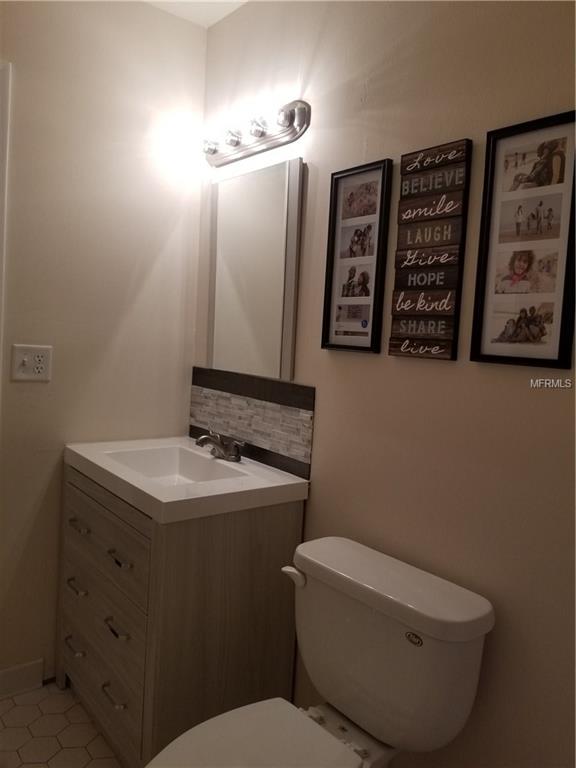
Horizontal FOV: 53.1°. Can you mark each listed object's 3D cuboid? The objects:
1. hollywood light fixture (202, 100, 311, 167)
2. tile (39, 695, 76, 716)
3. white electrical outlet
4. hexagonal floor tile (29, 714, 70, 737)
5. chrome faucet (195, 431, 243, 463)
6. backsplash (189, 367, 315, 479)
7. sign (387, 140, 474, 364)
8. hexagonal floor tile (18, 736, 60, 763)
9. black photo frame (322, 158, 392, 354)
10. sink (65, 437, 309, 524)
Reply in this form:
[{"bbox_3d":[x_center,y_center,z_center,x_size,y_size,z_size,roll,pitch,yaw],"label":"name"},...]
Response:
[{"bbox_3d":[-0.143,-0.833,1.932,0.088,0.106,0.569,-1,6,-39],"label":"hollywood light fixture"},{"bbox_3d":[-0.780,1.093,1.960,0.109,0.009,0.123,-1,6,-39],"label":"tile"},{"bbox_3d":[-0.848,-0.066,1.915,0.119,0.117,0.011,-1,6,-39],"label":"white electrical outlet"},{"bbox_3d":[-0.766,1.103,1.854,0.109,0.009,0.123,-1,6,-39],"label":"hexagonal floor tile"},{"bbox_3d":[-0.249,0.216,1.964,0.154,0.079,0.185,-1,6,-39],"label":"chrome faucet"},{"bbox_3d":[-0.159,0.113,2.024,0.010,0.283,0.737,-1,6,-39],"label":"backsplash"},{"bbox_3d":[0.339,-0.311,1.393,0.024,0.496,0.190,-1,6,-39],"label":"sign"},{"bbox_3d":[-0.752,1.113,1.748,0.109,0.009,0.123,-1,6,-39],"label":"hexagonal floor tile"},{"bbox_3d":[0.186,-0.339,1.581,0.027,0.491,0.204,-1,6,-39],"label":"black photo frame"},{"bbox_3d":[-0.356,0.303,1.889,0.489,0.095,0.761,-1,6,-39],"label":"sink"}]

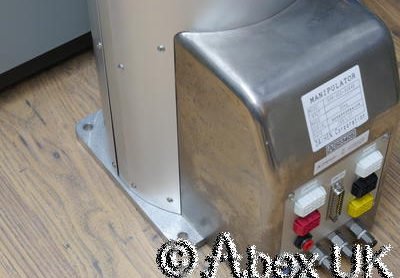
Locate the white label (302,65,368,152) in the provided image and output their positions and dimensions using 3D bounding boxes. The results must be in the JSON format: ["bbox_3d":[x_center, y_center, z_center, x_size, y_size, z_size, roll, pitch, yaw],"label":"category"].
[{"bbox_3d":[0.116,-0.026,0.732,0.065,0.054,0.002,-29,30,-24],"label":"white label"}]

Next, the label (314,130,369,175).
[{"bbox_3d":[0.127,0.011,0.764,0.066,0.014,0.002,-29,54,-24],"label":"label"}]

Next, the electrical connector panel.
[{"bbox_3d":[0.132,0.069,0.803,0.128,0.122,0.022,-29,53,-23],"label":"electrical connector panel"}]

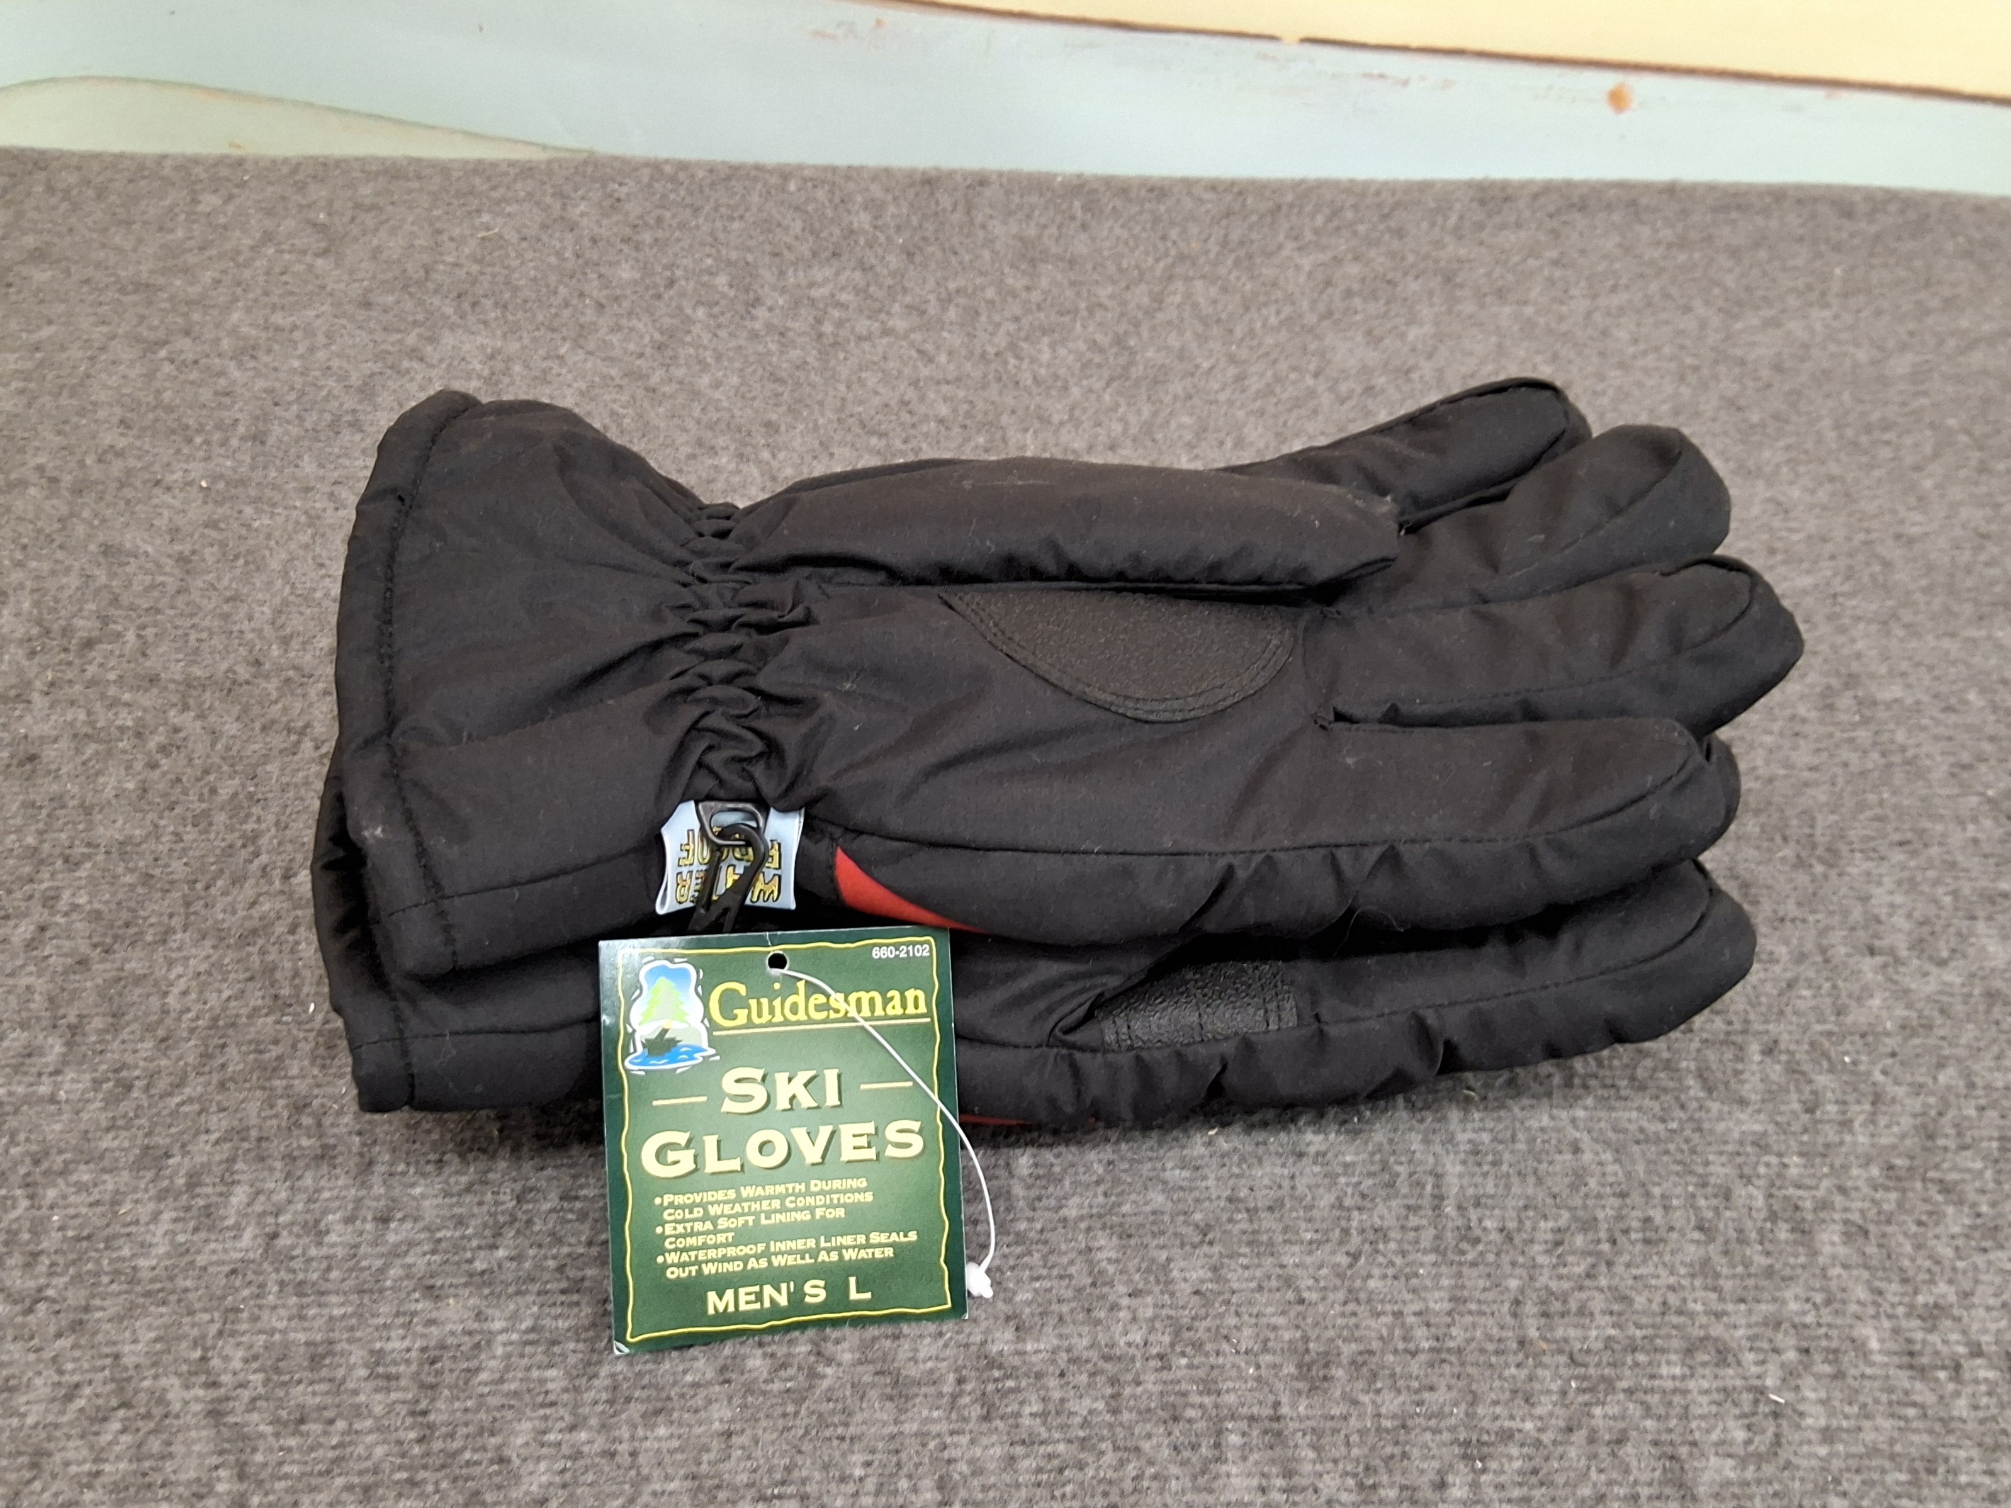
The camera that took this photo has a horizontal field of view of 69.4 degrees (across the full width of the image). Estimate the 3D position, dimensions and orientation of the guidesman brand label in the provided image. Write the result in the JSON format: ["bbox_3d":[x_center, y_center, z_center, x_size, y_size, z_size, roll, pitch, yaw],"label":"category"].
[{"bbox_3d":[-0.040,0.069,0.261,0.064,0.002,0.072,-1,88,-8],"label":"guidesman brand label"}]

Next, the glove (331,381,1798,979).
[{"bbox_3d":[0.015,-0.025,0.294,0.288,0.048,0.142,0,51,0],"label":"glove"}]

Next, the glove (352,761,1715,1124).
[{"bbox_3d":[0.008,0.005,0.311,0.285,0.042,0.140,0,51,0],"label":"glove"}]

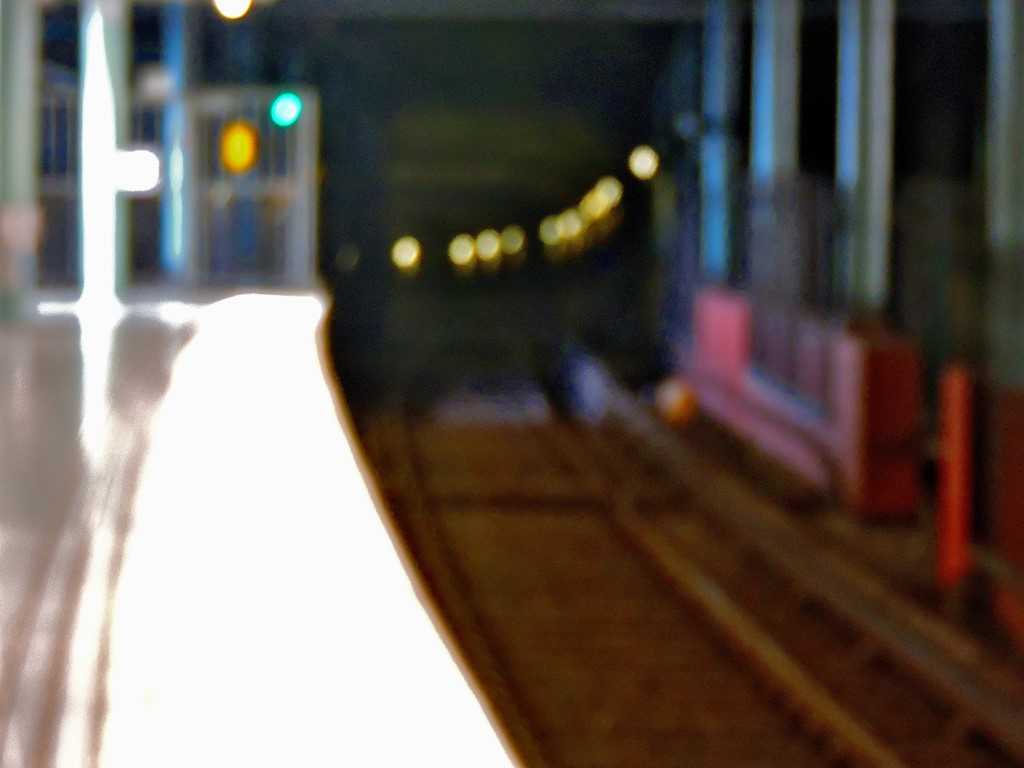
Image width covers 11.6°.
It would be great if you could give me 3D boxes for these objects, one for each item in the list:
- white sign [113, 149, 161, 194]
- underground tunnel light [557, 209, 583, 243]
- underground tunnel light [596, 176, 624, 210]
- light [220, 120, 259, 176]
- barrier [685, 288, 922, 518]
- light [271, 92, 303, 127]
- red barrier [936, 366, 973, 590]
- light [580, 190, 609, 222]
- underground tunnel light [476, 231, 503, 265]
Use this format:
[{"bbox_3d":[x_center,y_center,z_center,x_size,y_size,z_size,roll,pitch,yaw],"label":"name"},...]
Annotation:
[{"bbox_3d":[-3.659,-2.071,49.000,0.440,0.420,0.060,0,3,-3],"label":"white sign"},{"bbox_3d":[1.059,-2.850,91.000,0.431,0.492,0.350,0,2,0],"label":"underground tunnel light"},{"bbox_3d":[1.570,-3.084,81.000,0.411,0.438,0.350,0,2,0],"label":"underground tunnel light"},{"bbox_3d":[-2.926,-2.540,54.000,0.347,0.493,0.300,0,2,0],"label":"light"},{"bbox_3d":[2.715,-0.067,49.469,0.500,1.440,19.000,0,2,-2],"label":"barrier"},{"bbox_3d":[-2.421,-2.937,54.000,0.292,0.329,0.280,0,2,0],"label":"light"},{"bbox_3d":[2.946,0.622,33.368,0.230,1.460,0.230,0,2,0],"label":"red barrier"},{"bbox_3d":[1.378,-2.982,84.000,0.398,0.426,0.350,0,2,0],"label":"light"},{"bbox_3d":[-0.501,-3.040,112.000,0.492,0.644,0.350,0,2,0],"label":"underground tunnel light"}]

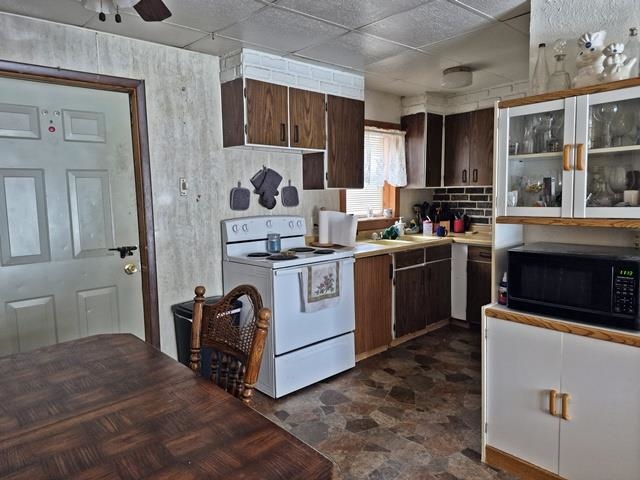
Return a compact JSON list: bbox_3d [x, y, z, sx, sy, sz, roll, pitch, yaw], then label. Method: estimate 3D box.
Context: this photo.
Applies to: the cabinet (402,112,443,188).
[{"bbox_3d":[1.099,-0.932,4.540,0.320,0.756,0.309,-6,9,-40],"label":"cabinet"}]

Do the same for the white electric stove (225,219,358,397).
[{"bbox_3d":[-0.227,0.427,3.266,0.754,1.199,0.690,-6,9,-40],"label":"white electric stove"}]

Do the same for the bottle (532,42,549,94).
[{"bbox_3d":[1.061,-0.807,2.038,0.076,0.275,0.076,-7,9,-41],"label":"bottle"}]

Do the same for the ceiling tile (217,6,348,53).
[{"bbox_3d":[-0.235,-1.294,2.623,0.610,0.020,0.590,-7,9,-41],"label":"ceiling tile"}]

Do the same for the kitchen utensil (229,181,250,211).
[{"bbox_3d":[-0.639,-0.346,3.332,0.181,0.221,0.018,-7,9,-41],"label":"kitchen utensil"}]

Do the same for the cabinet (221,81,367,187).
[{"bbox_3d":[-0.161,-0.789,3.456,1.206,0.772,0.312,-6,9,-40],"label":"cabinet"}]

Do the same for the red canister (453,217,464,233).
[{"bbox_3d":[1.530,-0.159,4.675,0.115,0.157,0.115,-7,9,-42],"label":"red canister"}]

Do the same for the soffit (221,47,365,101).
[{"bbox_3d":[-0.172,-1.287,3.444,1.223,0.198,0.307,-7,9,-41],"label":"soffit"}]

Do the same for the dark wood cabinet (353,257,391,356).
[{"bbox_3d":[0.239,0.509,3.774,0.515,0.825,0.606,-7,9,-41],"label":"dark wood cabinet"}]

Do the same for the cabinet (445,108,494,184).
[{"bbox_3d":[1.649,-0.937,4.474,0.310,0.770,0.610,-7,9,-41],"label":"cabinet"}]

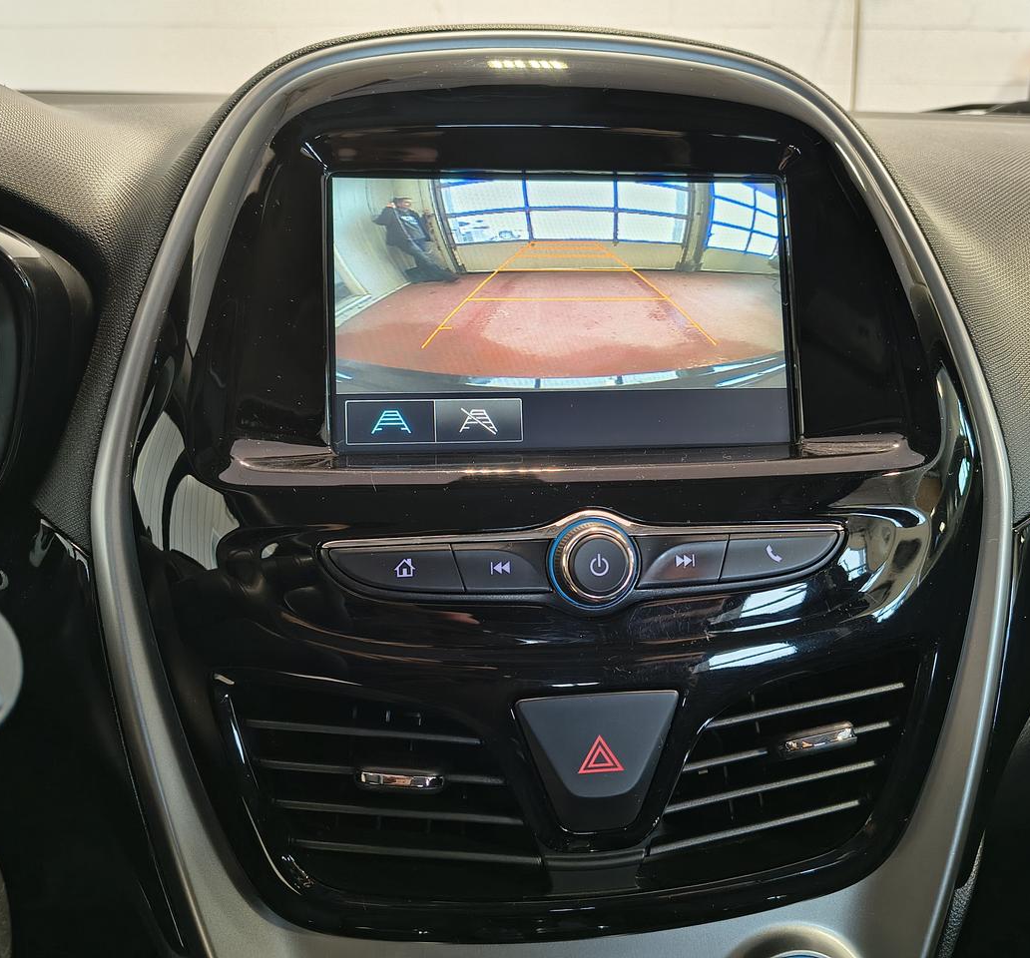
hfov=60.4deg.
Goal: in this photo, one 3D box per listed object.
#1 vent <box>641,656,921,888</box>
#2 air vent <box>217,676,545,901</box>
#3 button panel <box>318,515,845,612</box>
[{"bbox_3d":[0.083,0.087,0.280,0.091,0.064,0.030,-6,14,-16],"label":"vent"},{"bbox_3d":[-0.038,0.090,0.268,0.091,0.064,0.030,4,13,4],"label":"air vent"},{"bbox_3d":[0.023,0.024,0.257,0.153,0.027,0.018,-1,-4,-6],"label":"button panel"}]

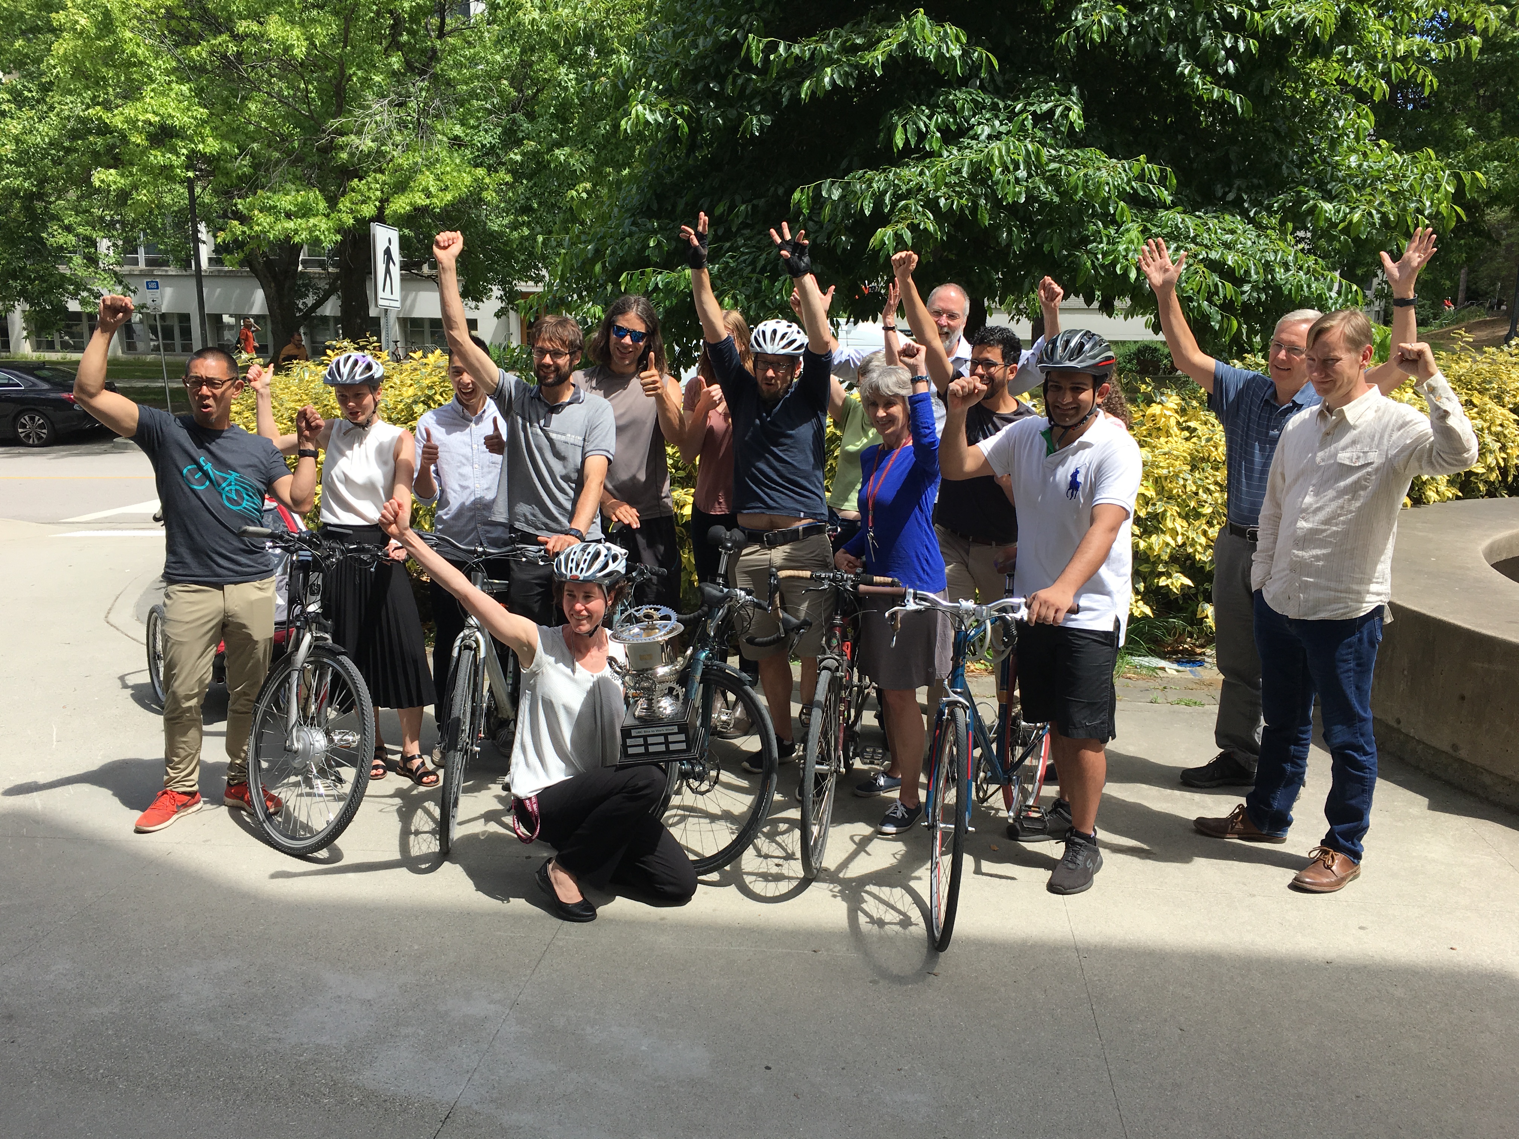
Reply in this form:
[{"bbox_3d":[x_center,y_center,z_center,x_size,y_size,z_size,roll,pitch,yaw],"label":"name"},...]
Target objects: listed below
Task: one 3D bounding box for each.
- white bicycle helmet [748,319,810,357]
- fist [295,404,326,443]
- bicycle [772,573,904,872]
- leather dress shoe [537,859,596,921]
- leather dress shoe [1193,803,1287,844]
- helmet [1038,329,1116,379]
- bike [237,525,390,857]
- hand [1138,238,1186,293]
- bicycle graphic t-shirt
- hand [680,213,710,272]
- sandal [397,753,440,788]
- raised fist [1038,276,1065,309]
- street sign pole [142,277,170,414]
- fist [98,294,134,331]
[{"bbox_3d":[0.070,-0.859,4.753,0.210,0.155,0.270,3,16,11],"label":"white bicycle helmet"},{"bbox_3d":[-1.528,-0.497,4.330,0.100,0.125,0.100,-4,11,-20],"label":"fist"},{"bbox_3d":[0.308,0.401,4.582,0.450,1.000,1.670,5,11,9],"label":"bicycle"},{"bbox_3d":[-0.597,0.966,3.893,0.250,0.100,0.090,25,24,38],"label":"leather dress shoe"},{"bbox_3d":[1.680,0.873,4.481,0.300,0.120,0.110,2,11,13],"label":"leather dress shoe"},{"bbox_3d":[0.990,-0.672,3.970,0.220,0.165,0.285,5,11,28],"label":"helmet"},{"bbox_3d":[-1.590,0.304,4.845,0.600,1.100,1.650,-2,11,-8],"label":"bike"},{"bbox_3d":[1.393,-1.053,4.400,0.165,0.190,0.070,-9,11,17],"label":"hand"},{"bbox_3d":[-1.925,-0.260,4.497,0.530,0.610,0.280,-4,11,-20],"label":"bicycle graphic t-shirt"},{"bbox_3d":[-0.238,-1.199,4.640,0.095,0.200,0.095,8,13,39],"label":"hand"},{"bbox_3d":[-1.346,0.795,5.030,0.090,0.080,0.240,-8,13,-38],"label":"sandal"},{"bbox_3d":[1.170,-1.111,5.100,0.095,0.120,0.095,-3,10,-15],"label":"raised fist"},{"bbox_3d":[-10.159,-3.645,21.499,0.290,2.490,0.070,-6,12,-27],"label":"street sign pole"},{"bbox_3d":[-2.234,-0.892,4.420,0.110,0.115,0.100,8,10,-16],"label":"fist"}]

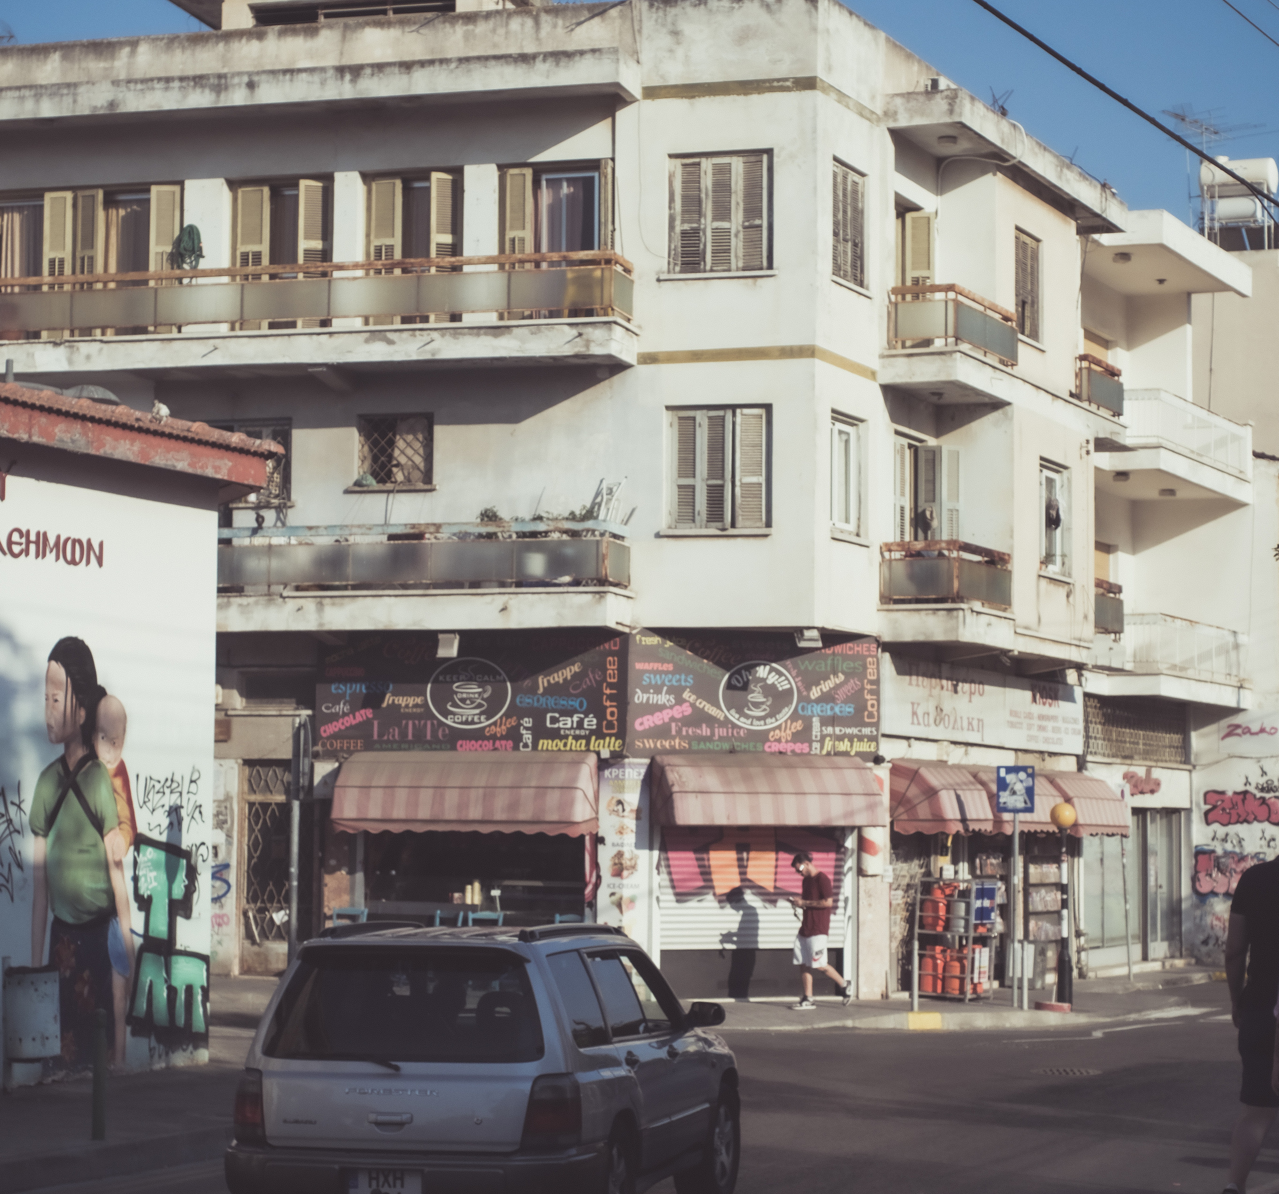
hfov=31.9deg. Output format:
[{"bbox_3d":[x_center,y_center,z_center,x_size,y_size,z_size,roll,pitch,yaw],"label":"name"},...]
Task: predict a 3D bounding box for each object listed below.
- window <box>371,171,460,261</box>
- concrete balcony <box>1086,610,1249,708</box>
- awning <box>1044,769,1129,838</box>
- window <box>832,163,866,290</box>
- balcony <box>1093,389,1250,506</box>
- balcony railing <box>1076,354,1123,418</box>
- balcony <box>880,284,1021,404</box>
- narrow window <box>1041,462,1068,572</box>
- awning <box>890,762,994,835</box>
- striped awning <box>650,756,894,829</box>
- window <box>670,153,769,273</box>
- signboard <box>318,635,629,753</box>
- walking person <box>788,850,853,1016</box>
[{"bbox_3d":[-2.721,-4.215,27.276,1.205,2.047,0.200,-1,-6,12],"label":"window"},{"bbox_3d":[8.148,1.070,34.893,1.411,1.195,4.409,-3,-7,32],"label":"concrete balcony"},{"bbox_3d":[6.139,2.888,31.364,0.800,0.914,1.989,-3,-7,32],"label":"awning"},{"bbox_3d":[2.489,-4.439,26.954,0.140,1.472,0.900,-3,-7,32],"label":"window"},{"bbox_3d":[7.538,-2.142,33.052,1.660,1.196,4.176,-3,-7,33],"label":"balcony"},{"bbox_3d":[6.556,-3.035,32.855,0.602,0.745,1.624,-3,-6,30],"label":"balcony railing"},{"bbox_3d":[3.967,-3.121,28.302,0.875,1.198,2.260,-3,-7,32],"label":"balcony"},{"bbox_3d":[5.504,-1.022,29.867,0.140,1.498,1.087,-3,-7,32],"label":"narrow window"},{"bbox_3d":[3.616,2.369,26.624,0.690,0.797,1.434,-3,-7,31],"label":"awning"},{"bbox_3d":[1.483,2.184,25.173,2.594,0.784,0.580,3,-6,-20],"label":"striped awning"},{"bbox_3d":[0.930,-4.376,25.438,1.200,1.410,0.140,-1,-6,12],"label":"window"},{"bbox_3d":[-2.024,1.158,26.483,3.856,1.470,0.060,-1,-6,12],"label":"signboard"},{"bbox_3d":[1.999,3.679,24.659,0.700,1.710,0.500,2,-6,-12],"label":"walking person"}]

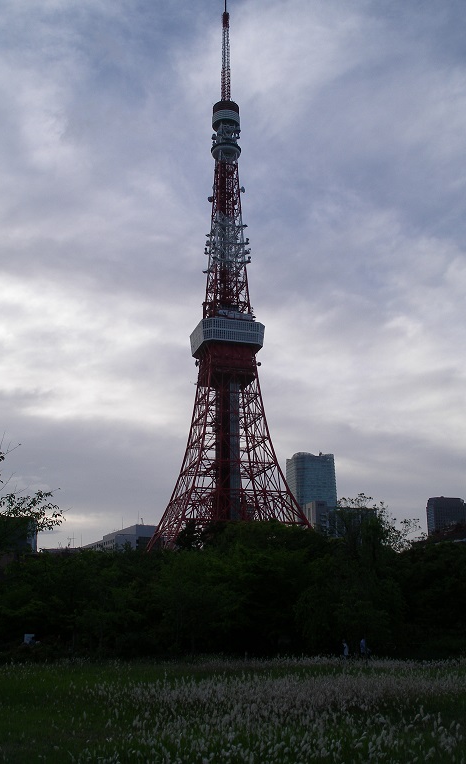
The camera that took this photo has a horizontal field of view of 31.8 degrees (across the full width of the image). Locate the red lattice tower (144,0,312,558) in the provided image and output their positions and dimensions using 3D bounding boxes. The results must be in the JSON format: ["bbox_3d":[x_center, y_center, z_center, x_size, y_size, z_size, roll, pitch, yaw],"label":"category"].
[{"bbox_3d":[-2.903,-57.883,387.109,88.000,332.000,88.000,5,-17,-16],"label":"red lattice tower"}]

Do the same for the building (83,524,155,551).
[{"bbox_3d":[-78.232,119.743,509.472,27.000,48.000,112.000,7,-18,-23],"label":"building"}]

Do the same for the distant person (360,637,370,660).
[{"bbox_3d":[7.071,14.463,43.678,0.450,1.660,0.500,0,-17,0],"label":"distant person"}]

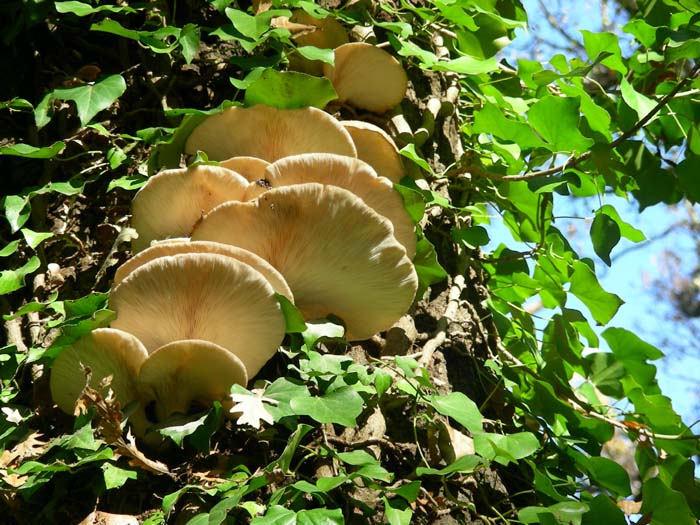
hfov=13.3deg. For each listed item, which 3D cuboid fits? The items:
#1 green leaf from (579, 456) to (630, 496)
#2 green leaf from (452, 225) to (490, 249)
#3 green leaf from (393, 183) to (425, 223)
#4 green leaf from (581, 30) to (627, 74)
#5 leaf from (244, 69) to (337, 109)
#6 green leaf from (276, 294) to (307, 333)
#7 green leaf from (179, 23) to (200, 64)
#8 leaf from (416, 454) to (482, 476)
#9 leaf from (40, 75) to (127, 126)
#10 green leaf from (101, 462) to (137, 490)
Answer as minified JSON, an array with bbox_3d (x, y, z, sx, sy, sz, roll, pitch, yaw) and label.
[{"bbox_3d":[0.211,0.177,2.470,0.042,0.028,0.024,0,-25,0],"label":"green leaf"},{"bbox_3d":[0.102,-0.022,2.520,0.032,0.013,0.022,0,-25,0],"label":"green leaf"},{"bbox_3d":[0.045,-0.050,2.500,0.035,0.037,0.008,-17,-6,-19],"label":"green leaf"},{"bbox_3d":[0.218,-0.181,2.580,0.038,0.034,0.018,0,-25,0],"label":"green leaf"},{"bbox_3d":[-0.055,-0.160,2.780,0.086,0.046,0.022,0,-18,0],"label":"leaf"},{"bbox_3d":[-0.052,0.043,2.500,0.033,0.035,0.007,-17,-5,-13],"label":"green leaf"},{"bbox_3d":[-0.138,-0.188,2.570,0.019,0.032,0.017,0,-25,0],"label":"green leaf"},{"bbox_3d":[0.086,0.179,2.640,0.058,0.015,0.035,0,-19,0],"label":"leaf"},{"bbox_3d":[-0.248,-0.151,2.790,0.075,0.050,0.016,11,-30,3],"label":"leaf"},{"bbox_3d":[-0.187,0.173,2.420,0.030,0.021,0.018,0,-25,0],"label":"green leaf"}]

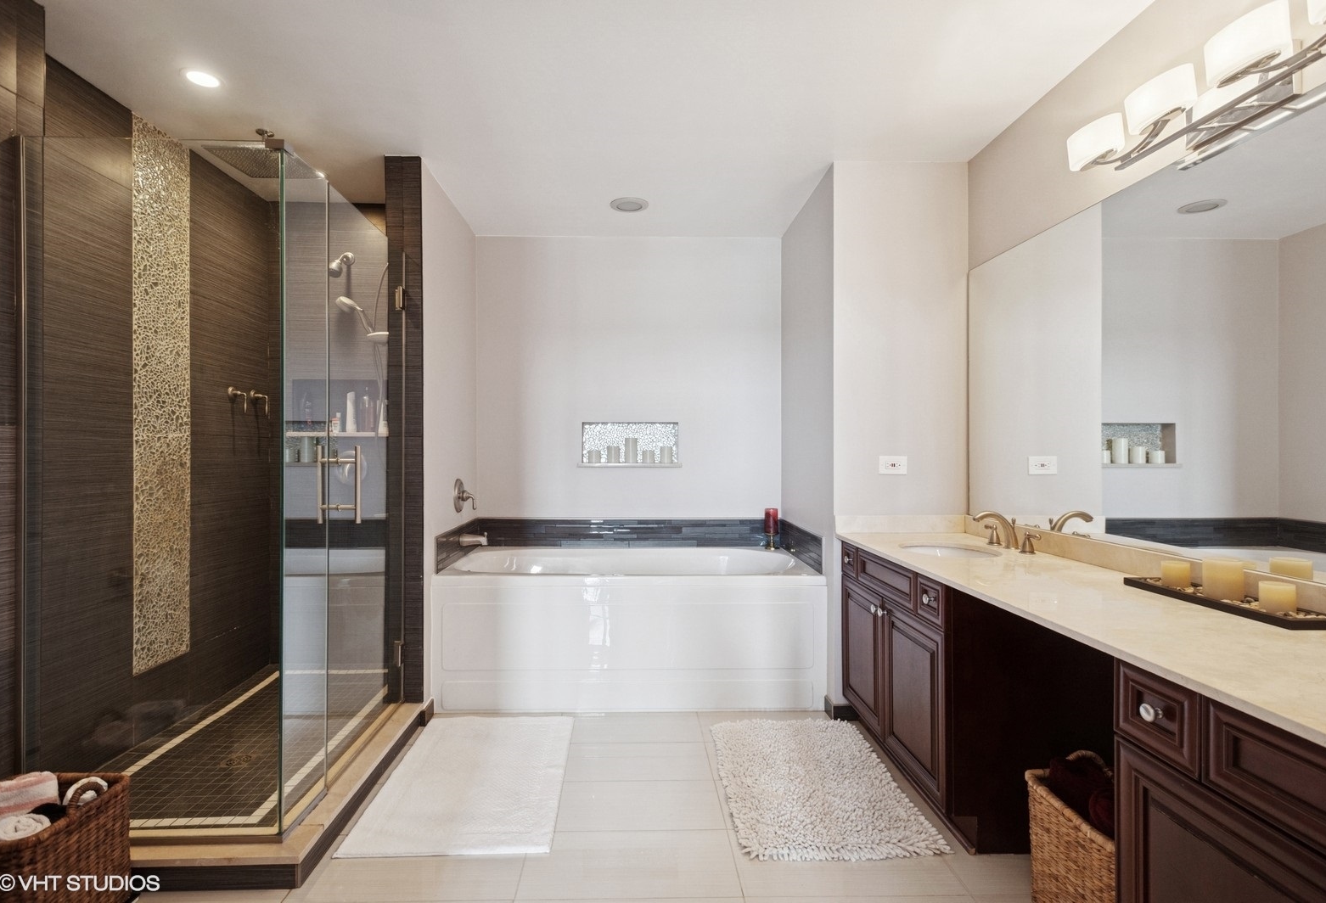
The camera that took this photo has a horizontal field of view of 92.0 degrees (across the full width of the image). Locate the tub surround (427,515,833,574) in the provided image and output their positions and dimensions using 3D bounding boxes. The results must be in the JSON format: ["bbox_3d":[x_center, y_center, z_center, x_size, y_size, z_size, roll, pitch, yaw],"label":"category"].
[{"bbox_3d":[-0.170,0.487,3.385,1.790,0.170,0.890,0,0,-2],"label":"tub surround"}]

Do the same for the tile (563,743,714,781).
[{"bbox_3d":[-0.125,1.192,2.454,0.610,0.010,0.303,0,0,-2],"label":"tile"}]

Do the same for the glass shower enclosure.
[{"bbox_3d":[-1.485,0.110,2.335,0.730,2.000,1.000,0,0,-2],"label":"glass shower enclosure"}]

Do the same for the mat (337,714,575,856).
[{"bbox_3d":[-0.680,1.181,2.372,0.630,0.013,0.970,0,0,-2],"label":"mat"}]

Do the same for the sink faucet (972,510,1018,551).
[{"bbox_3d":[1.250,0.297,2.410,0.170,0.145,0.055,0,0,-2],"label":"sink faucet"}]

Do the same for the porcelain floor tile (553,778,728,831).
[{"bbox_3d":[-0.110,1.192,2.153,0.610,0.010,0.303,0,0,-2],"label":"porcelain floor tile"}]

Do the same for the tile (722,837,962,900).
[{"bbox_3d":[0.518,1.192,1.861,0.610,0.010,0.303,0,0,-2],"label":"tile"}]

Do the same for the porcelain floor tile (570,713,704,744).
[{"bbox_3d":[-0.141,1.192,2.752,0.610,0.010,0.300,0,0,-2],"label":"porcelain floor tile"}]

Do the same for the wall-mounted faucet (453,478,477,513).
[{"bbox_3d":[-1.020,0.231,3.340,0.105,0.180,0.175,0,0,-2],"label":"wall-mounted faucet"}]

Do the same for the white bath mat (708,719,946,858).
[{"bbox_3d":[0.527,1.172,2.325,0.620,0.030,0.900,0,0,-2],"label":"white bath mat"}]

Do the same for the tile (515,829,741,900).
[{"bbox_3d":[-0.095,1.192,1.851,0.610,0.010,0.303,0,0,-2],"label":"tile"}]

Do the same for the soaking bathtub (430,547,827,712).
[{"bbox_3d":[-0.168,0.879,3.360,1.800,0.617,0.900,0,0,-2],"label":"soaking bathtub"}]

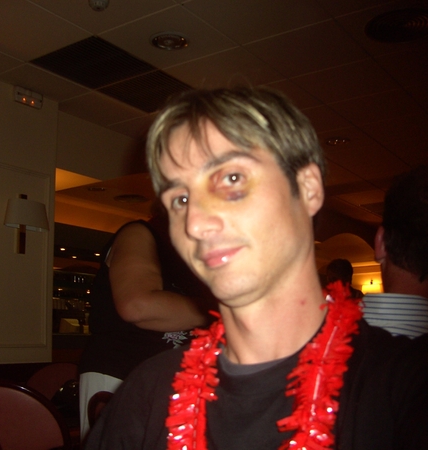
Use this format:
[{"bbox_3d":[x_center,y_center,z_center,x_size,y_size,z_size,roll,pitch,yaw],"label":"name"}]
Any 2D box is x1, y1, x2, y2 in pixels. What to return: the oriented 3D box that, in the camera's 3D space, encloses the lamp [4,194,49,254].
[{"bbox_3d":[-1.235,-0.009,4.255,0.165,0.400,0.370,-7,-12,33],"label":"lamp"}]

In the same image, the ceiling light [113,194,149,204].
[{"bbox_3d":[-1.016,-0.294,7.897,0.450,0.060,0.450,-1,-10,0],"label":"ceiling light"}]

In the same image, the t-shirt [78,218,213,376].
[{"bbox_3d":[-0.225,0.277,2.350,0.360,0.590,0.470,-5,-11,24],"label":"t-shirt"}]

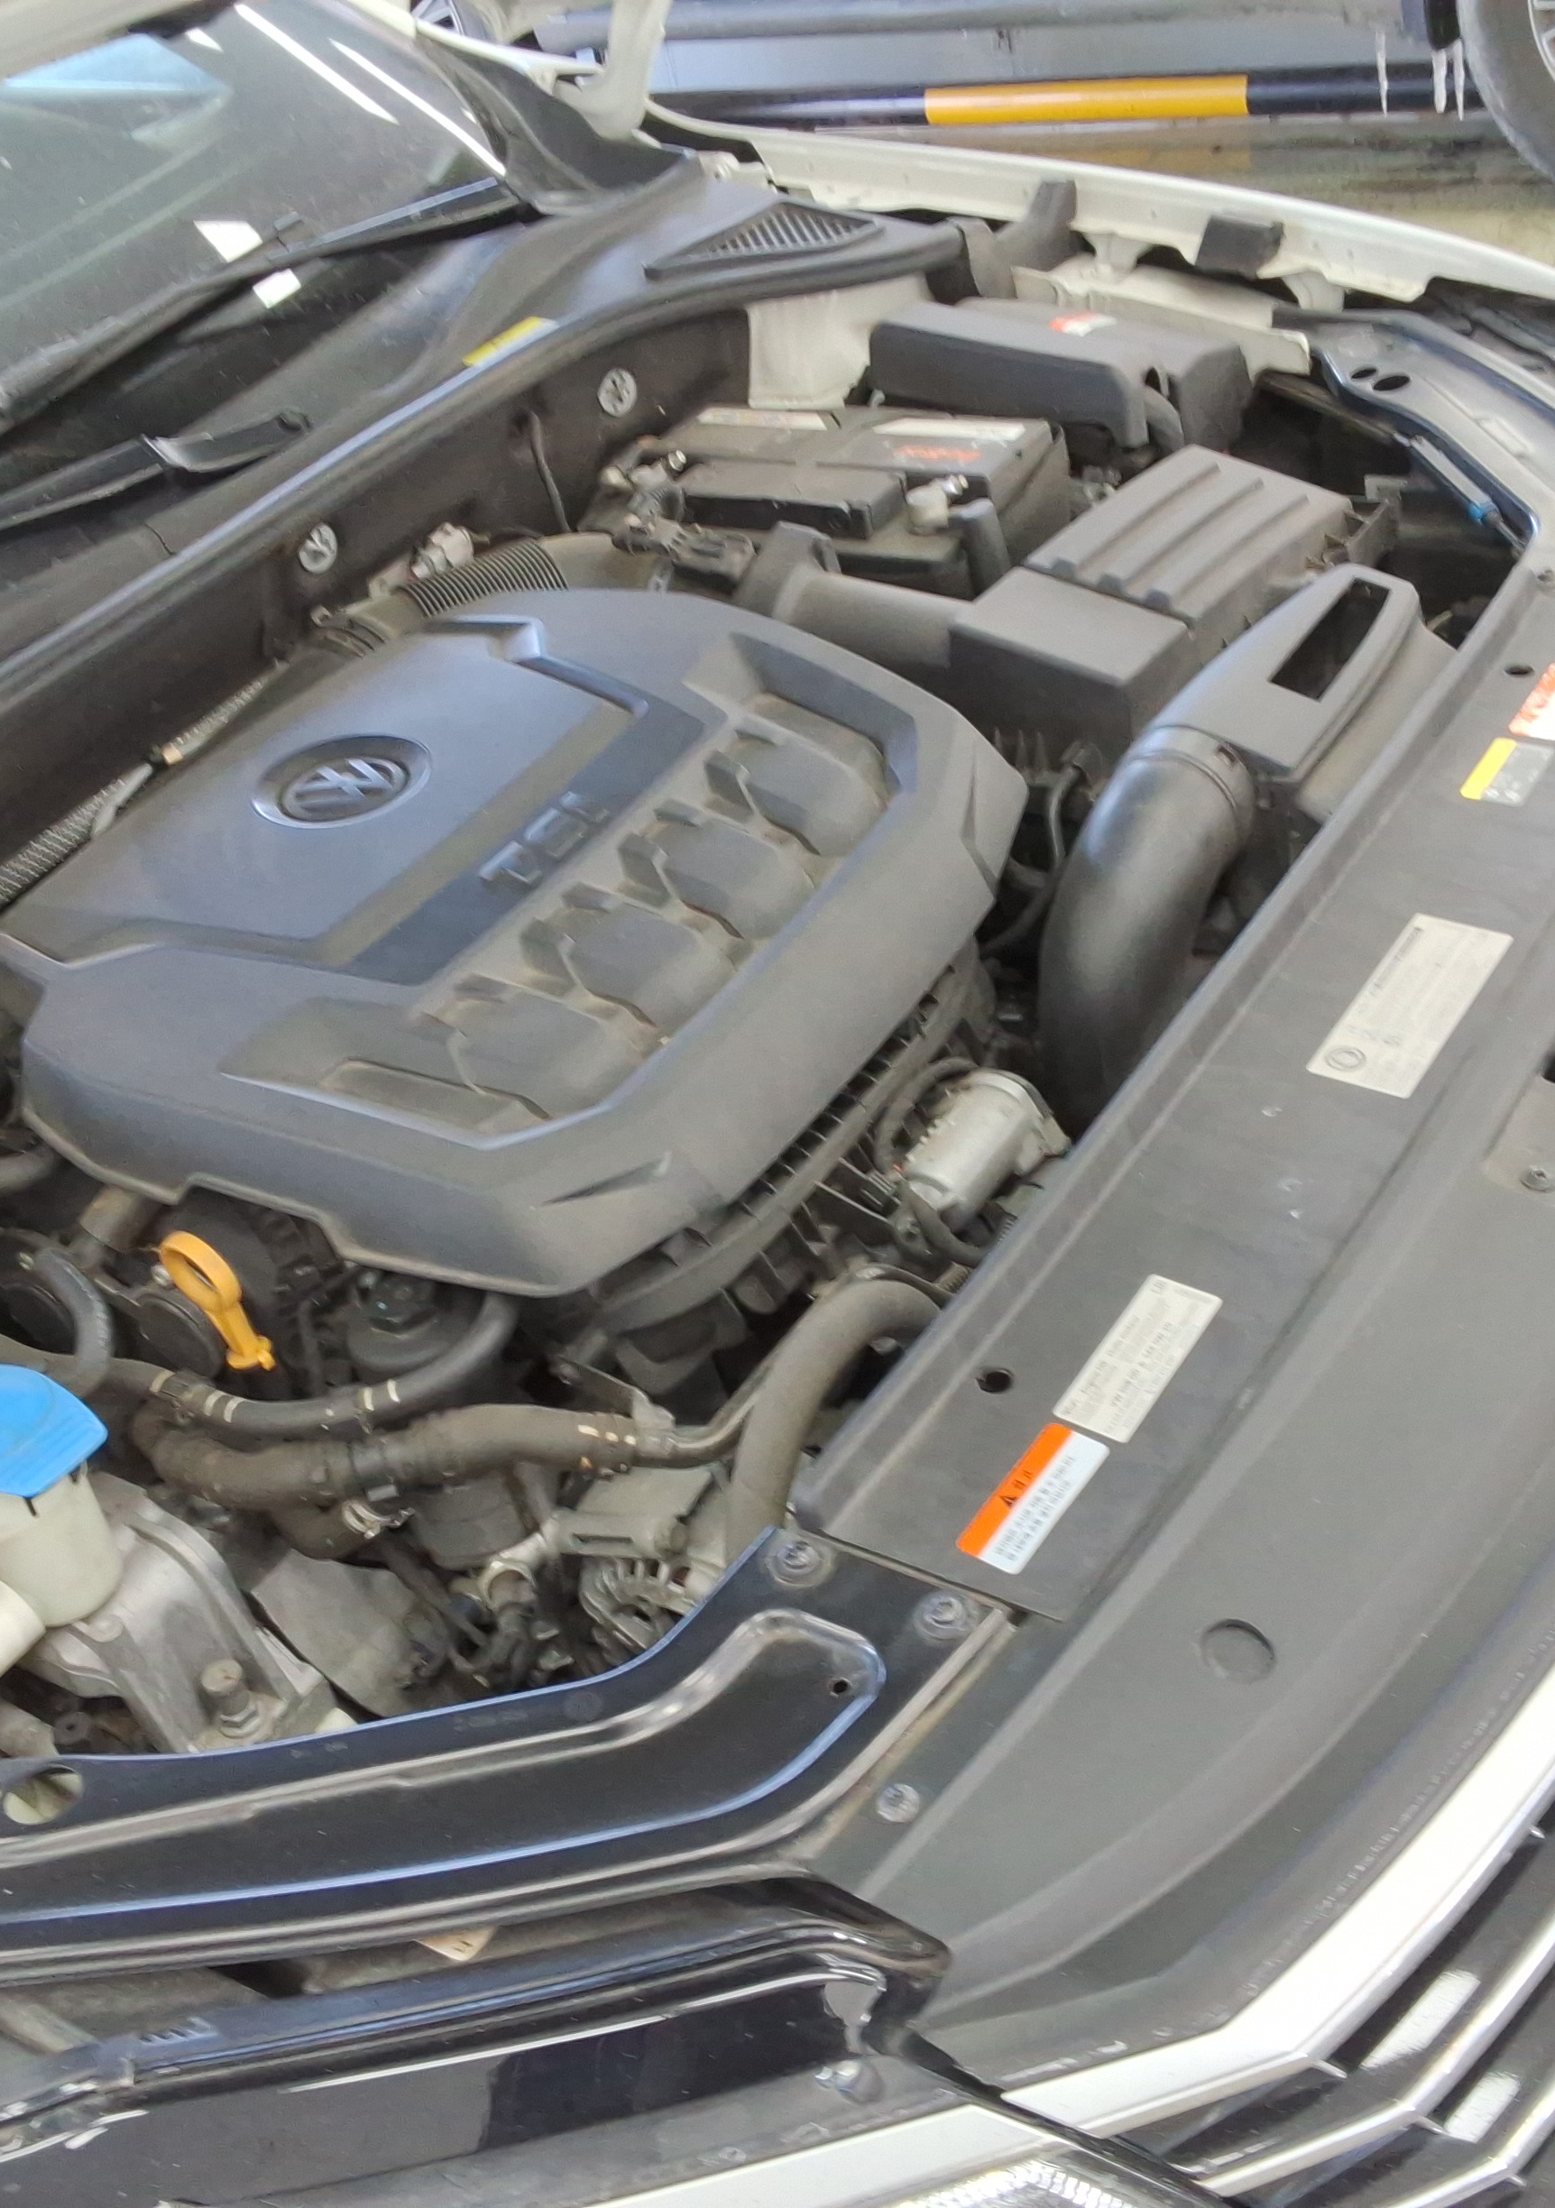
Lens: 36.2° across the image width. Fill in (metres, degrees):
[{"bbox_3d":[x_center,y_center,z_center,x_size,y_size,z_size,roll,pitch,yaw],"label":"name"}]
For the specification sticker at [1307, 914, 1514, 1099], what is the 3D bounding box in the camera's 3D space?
[{"bbox_3d":[0.284,-0.046,1.063,0.045,0.003,0.125,22,48,25],"label":"specification sticker"}]

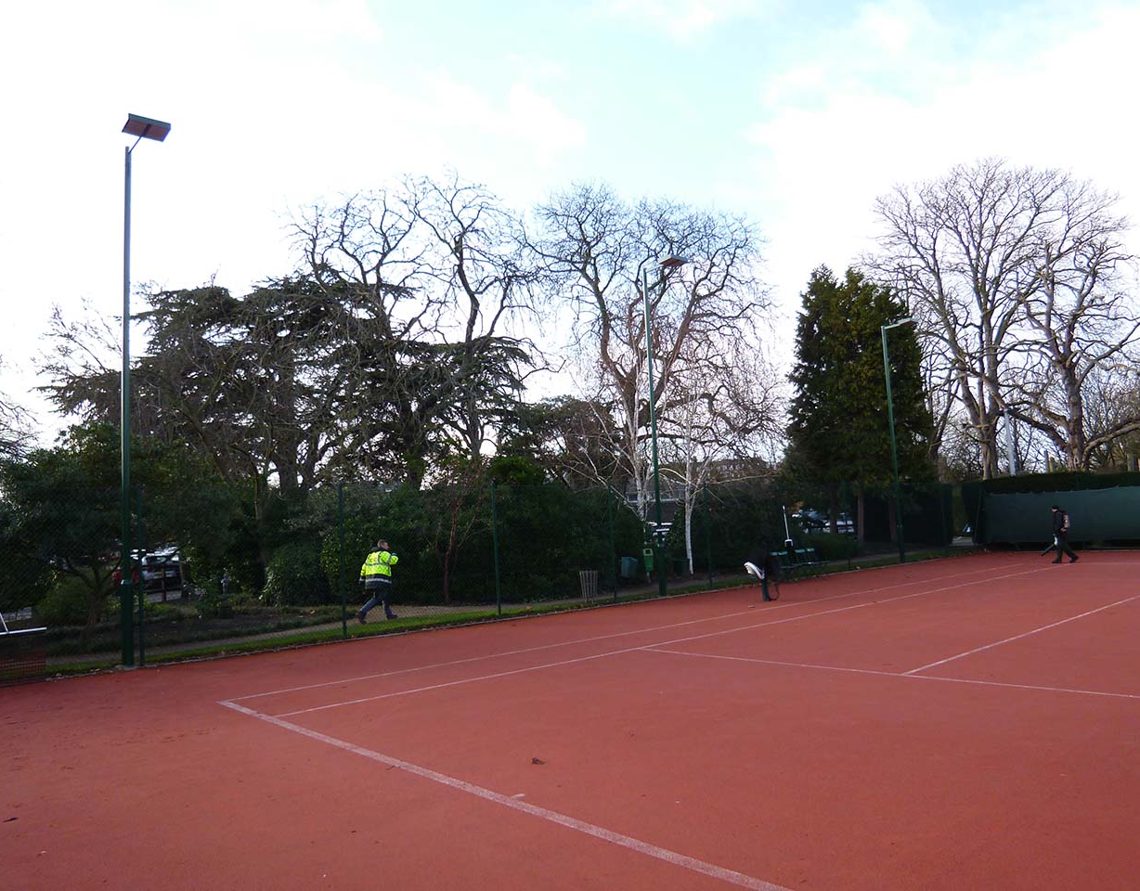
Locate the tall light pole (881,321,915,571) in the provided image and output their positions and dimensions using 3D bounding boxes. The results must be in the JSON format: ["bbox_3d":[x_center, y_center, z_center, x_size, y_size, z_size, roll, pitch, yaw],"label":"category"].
[{"bbox_3d":[11.740,-0.143,28.732,0.620,8.500,1.320,2,-7,-41],"label":"tall light pole"}]

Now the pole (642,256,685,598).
[{"bbox_3d":[2.475,-0.482,20.511,0.620,8.450,1.320,2,-7,-41],"label":"pole"}]

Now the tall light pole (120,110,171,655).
[{"bbox_3d":[-6.744,-0.840,12.872,0.620,8.500,1.320,2,-7,-41],"label":"tall light pole"}]

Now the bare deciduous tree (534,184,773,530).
[{"bbox_3d":[4.021,-3.537,39.000,11.000,18.000,10.500,-3,-5,6],"label":"bare deciduous tree"}]

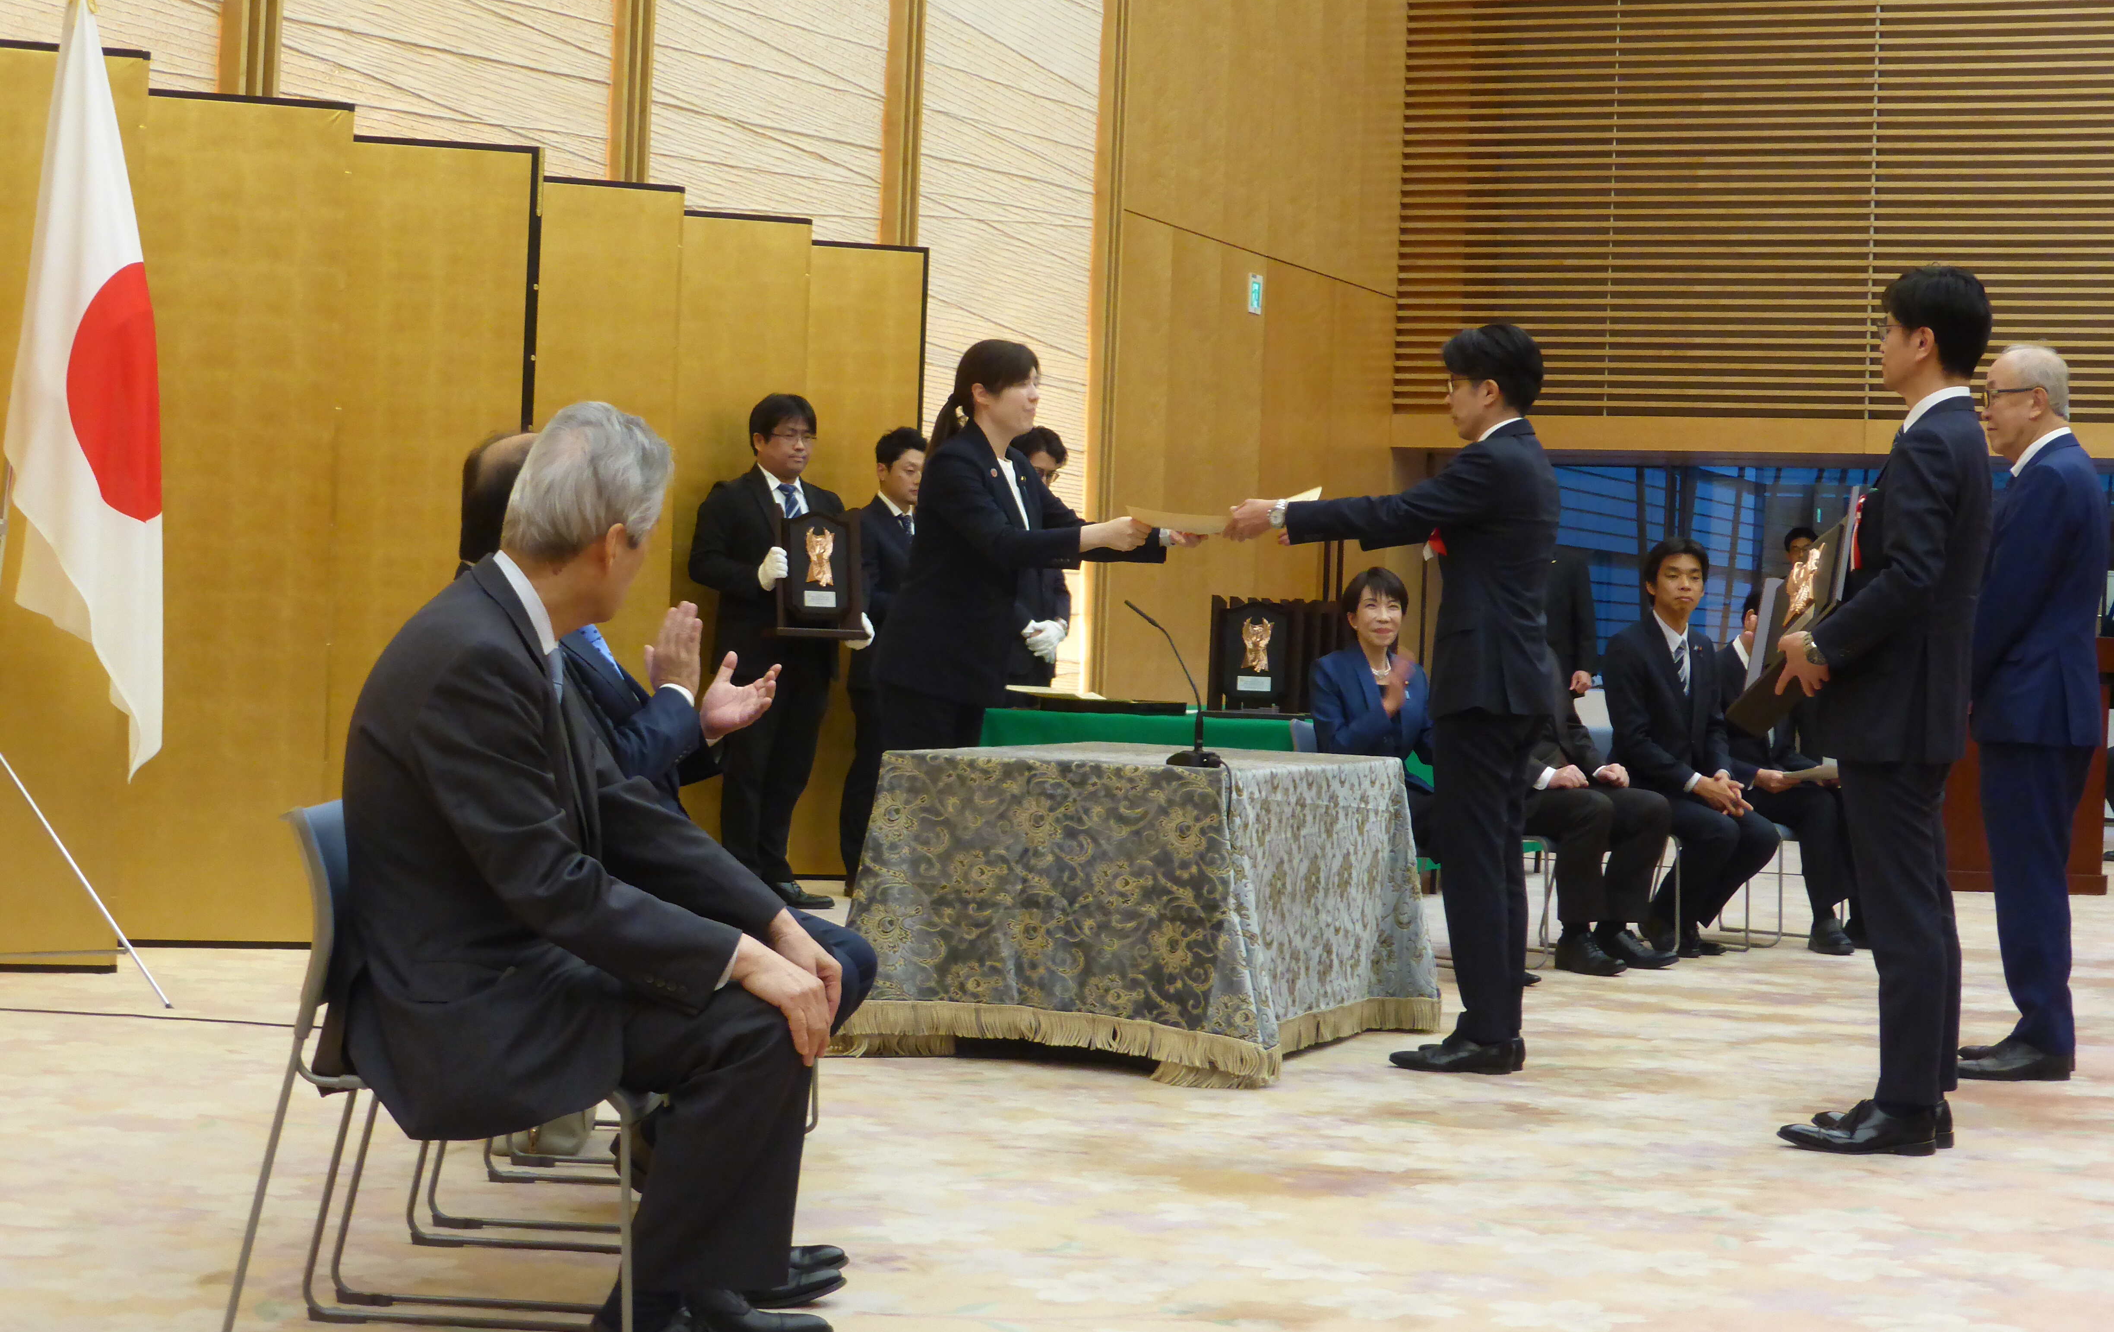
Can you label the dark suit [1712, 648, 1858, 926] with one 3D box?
[{"bbox_3d":[2.456,0.404,12.603,0.660,0.950,0.480,2,1,30],"label":"dark suit"}]

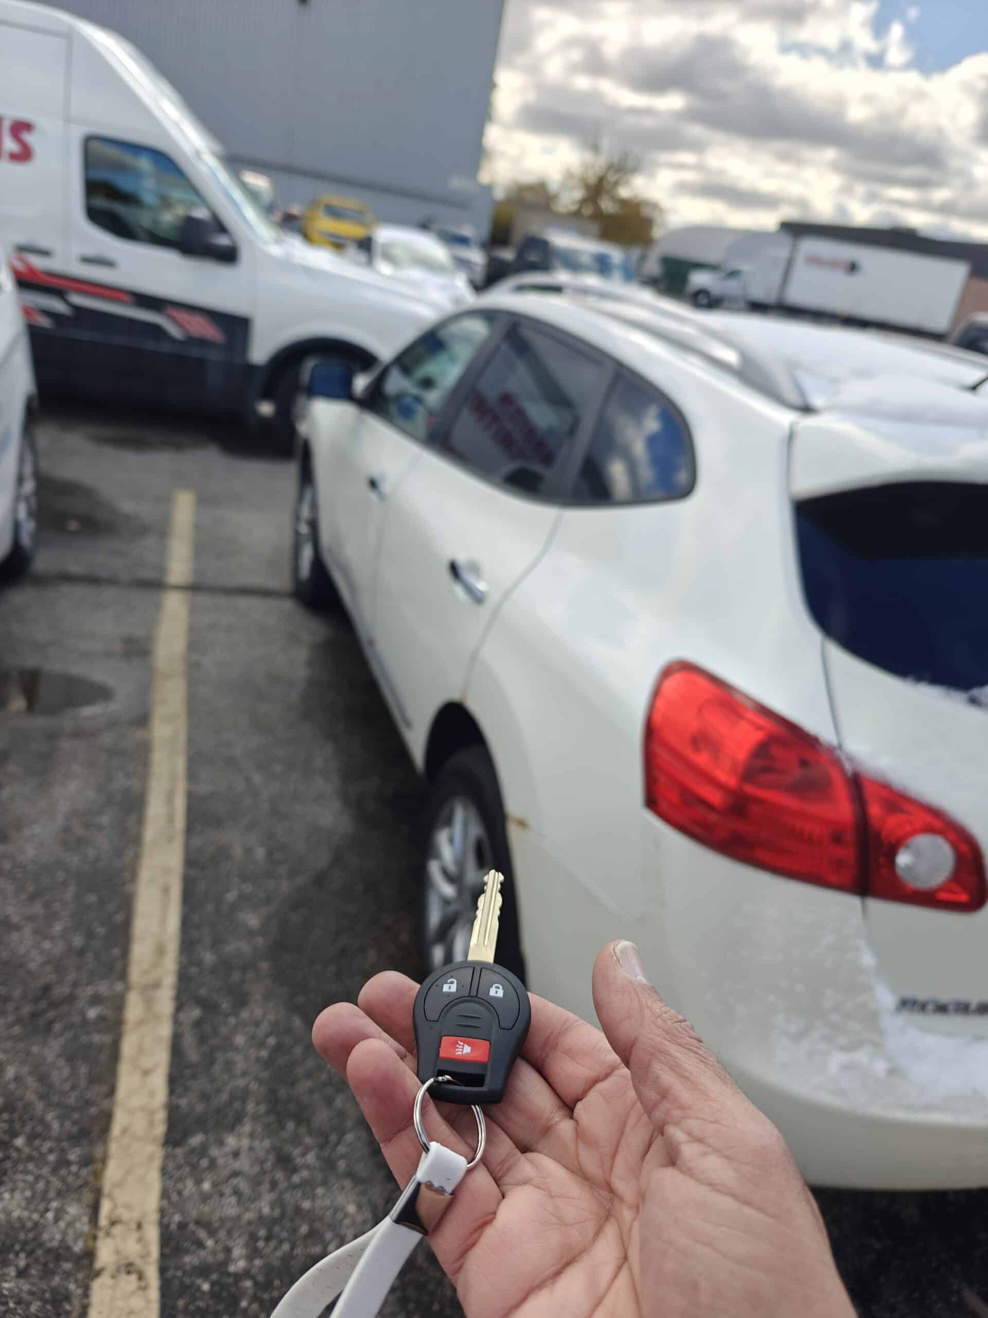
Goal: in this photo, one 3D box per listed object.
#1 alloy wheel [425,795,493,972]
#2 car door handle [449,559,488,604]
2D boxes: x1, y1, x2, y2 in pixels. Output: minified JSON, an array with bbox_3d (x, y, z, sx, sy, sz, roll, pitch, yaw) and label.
[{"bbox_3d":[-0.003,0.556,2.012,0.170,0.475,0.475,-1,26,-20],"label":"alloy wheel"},{"bbox_3d":[-0.056,-0.172,1.955,0.042,0.036,0.205,-1,26,-20],"label":"car door handle"}]

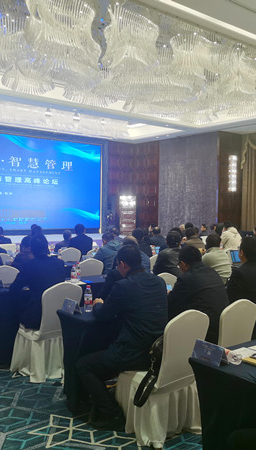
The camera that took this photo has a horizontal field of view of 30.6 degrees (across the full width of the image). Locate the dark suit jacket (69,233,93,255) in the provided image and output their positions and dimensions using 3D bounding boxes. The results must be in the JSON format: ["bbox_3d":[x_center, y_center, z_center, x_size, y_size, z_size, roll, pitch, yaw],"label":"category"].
[{"bbox_3d":[-0.832,0.467,8.489,0.500,0.640,0.400,-1,3,-39],"label":"dark suit jacket"}]

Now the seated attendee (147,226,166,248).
[{"bbox_3d":[0.586,0.670,9.516,0.500,1.260,0.800,-1,3,-38],"label":"seated attendee"}]

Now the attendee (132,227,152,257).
[{"bbox_3d":[0.225,0.707,7.580,0.500,1.290,0.820,-1,3,-39],"label":"attendee"}]

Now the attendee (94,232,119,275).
[{"bbox_3d":[-0.302,0.749,6.986,0.520,1.270,0.800,-1,3,-38],"label":"attendee"}]

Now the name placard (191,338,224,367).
[{"bbox_3d":[0.463,0.721,2.645,0.080,0.095,0.205,-1,2,-39],"label":"name placard"}]

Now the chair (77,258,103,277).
[{"bbox_3d":[-0.645,0.937,6.811,0.470,0.930,0.570,-1,2,-39],"label":"chair"}]

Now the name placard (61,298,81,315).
[{"bbox_3d":[-0.470,0.670,3.850,0.080,0.095,0.205,-1,2,-39],"label":"name placard"}]

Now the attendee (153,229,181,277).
[{"bbox_3d":[0.612,0.753,6.068,0.520,1.330,0.820,-1,3,-39],"label":"attendee"}]

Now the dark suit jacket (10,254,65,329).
[{"bbox_3d":[-0.859,0.637,4.847,0.520,0.680,0.500,-1,3,-39],"label":"dark suit jacket"}]

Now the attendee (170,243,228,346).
[{"bbox_3d":[0.584,0.842,4.146,0.540,1.300,0.820,-1,3,-39],"label":"attendee"}]

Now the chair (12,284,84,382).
[{"bbox_3d":[-0.800,1.005,4.638,0.470,0.930,0.570,-1,2,-39],"label":"chair"}]

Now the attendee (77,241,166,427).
[{"bbox_3d":[-0.064,0.847,3.684,0.540,1.360,0.820,-1,3,-38],"label":"attendee"}]

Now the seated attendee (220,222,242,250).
[{"bbox_3d":[2.377,0.614,10.912,0.520,1.340,0.800,-1,3,-38],"label":"seated attendee"}]

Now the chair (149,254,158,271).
[{"bbox_3d":[0.353,0.924,7.645,0.470,0.930,0.570,-1,2,-39],"label":"chair"}]

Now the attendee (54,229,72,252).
[{"bbox_3d":[-1.305,0.678,9.818,0.500,1.130,0.800,-1,3,-38],"label":"attendee"}]

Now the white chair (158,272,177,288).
[{"bbox_3d":[0.284,0.978,5.506,0.470,0.910,0.560,-1,3,-39],"label":"white chair"}]

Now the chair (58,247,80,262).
[{"bbox_3d":[-1.115,0.851,8.009,0.440,0.940,0.540,-1,2,-39],"label":"chair"}]

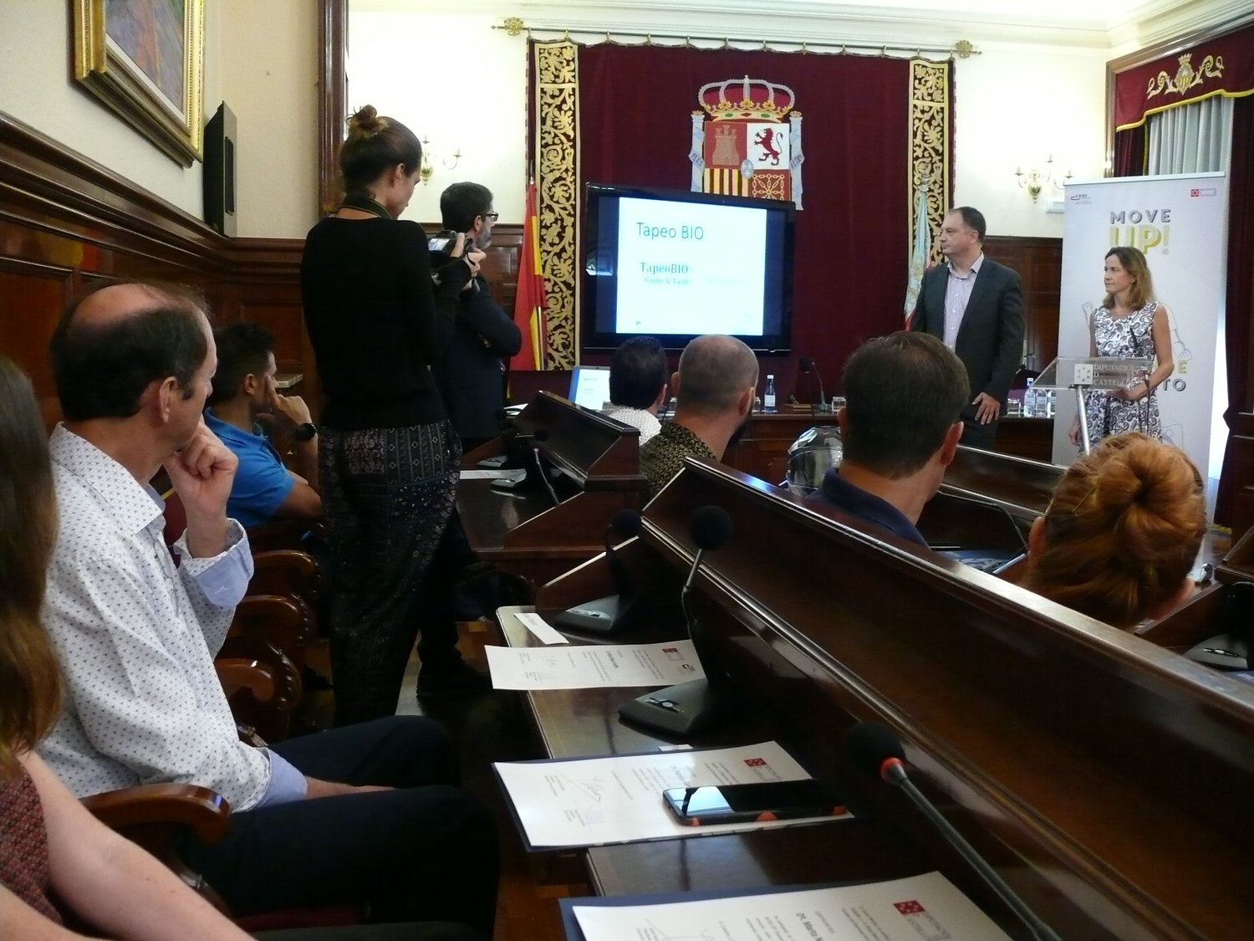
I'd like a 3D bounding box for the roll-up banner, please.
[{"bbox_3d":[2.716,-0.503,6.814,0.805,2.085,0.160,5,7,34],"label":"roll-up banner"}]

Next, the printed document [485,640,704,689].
[{"bbox_3d":[-0.040,0.253,1.708,0.297,0.008,0.210,-1,6,-12],"label":"printed document"}]

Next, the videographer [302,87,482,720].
[{"bbox_3d":[-0.496,0.060,2.858,0.430,1.690,0.500,4,7,32],"label":"videographer"}]

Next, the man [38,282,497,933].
[{"bbox_3d":[-0.495,0.381,1.780,0.680,1.270,0.520,-1,6,-19],"label":"man"}]

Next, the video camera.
[{"bbox_3d":[-0.415,-0.519,3.006,0.130,0.095,0.130,5,7,38],"label":"video camera"}]

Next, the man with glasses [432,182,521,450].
[{"bbox_3d":[-0.559,-0.116,4.380,0.400,1.732,0.500,-5,8,-42],"label":"man with glasses"}]

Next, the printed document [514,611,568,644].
[{"bbox_3d":[-0.128,0.233,1.894,0.035,0.004,0.205,-1,6,-17],"label":"printed document"}]

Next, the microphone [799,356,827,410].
[{"bbox_3d":[1.087,-0.505,7.382,0.180,0.300,0.150,6,8,40],"label":"microphone"}]

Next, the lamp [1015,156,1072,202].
[{"bbox_3d":[2.787,-1.953,8.497,0.360,0.300,0.240,0,6,-10],"label":"lamp"}]

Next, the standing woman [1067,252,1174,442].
[{"bbox_3d":[2.335,-0.217,6.017,0.460,1.669,0.320,5,7,35],"label":"standing woman"}]

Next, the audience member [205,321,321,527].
[{"bbox_3d":[-0.818,0.234,3.371,0.740,1.233,0.500,-2,6,-22],"label":"audience member"}]

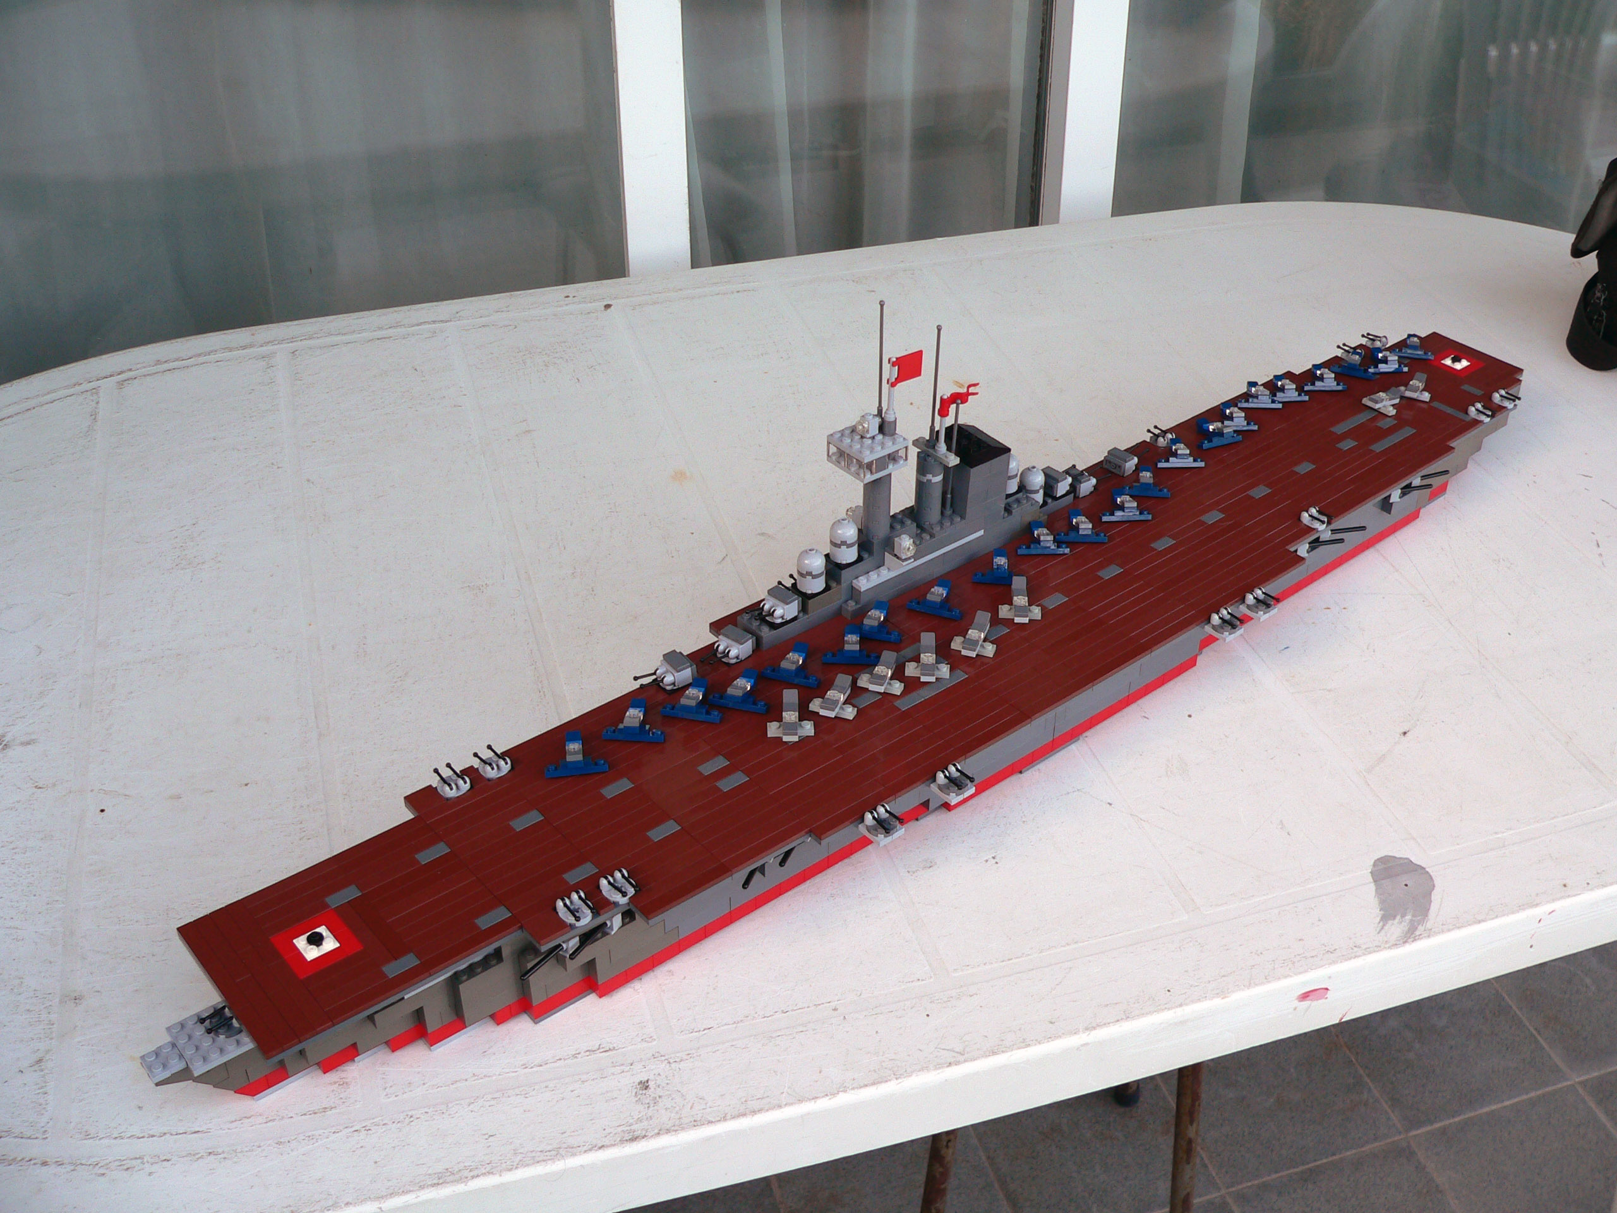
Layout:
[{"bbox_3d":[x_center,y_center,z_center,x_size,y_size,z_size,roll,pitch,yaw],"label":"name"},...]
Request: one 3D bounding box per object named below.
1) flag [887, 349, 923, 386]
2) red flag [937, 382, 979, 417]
[{"bbox_3d":[0.052,-0.128,0.906,0.023,0.016,0.005,-23,41,-30],"label":"flag"},{"bbox_3d":[0.083,-0.114,0.923,0.032,0.010,0.007,-26,43,-32],"label":"red flag"}]

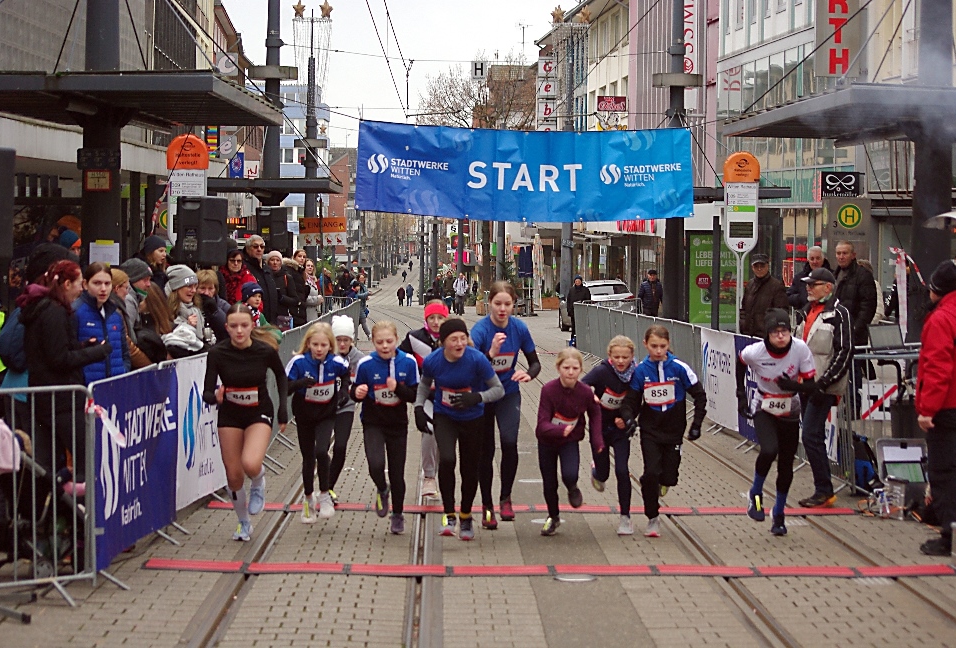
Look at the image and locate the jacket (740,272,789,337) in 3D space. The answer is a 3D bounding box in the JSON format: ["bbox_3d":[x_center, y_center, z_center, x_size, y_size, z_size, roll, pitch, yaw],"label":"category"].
[{"bbox_3d":[2.894,-0.126,22.300,0.540,0.780,0.340,1,2,18],"label":"jacket"}]

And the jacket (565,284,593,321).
[{"bbox_3d":[2.290,-0.535,50.300,0.600,0.820,0.360,1,1,0],"label":"jacket"}]

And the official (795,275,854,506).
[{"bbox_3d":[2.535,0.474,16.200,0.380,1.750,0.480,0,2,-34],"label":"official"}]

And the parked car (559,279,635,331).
[{"bbox_3d":[3.425,-0.553,63.000,1.800,1.500,4.300,1,1,-4],"label":"parked car"}]

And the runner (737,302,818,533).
[{"bbox_3d":[1.974,0.651,14.600,0.540,1.490,0.640,0,1,2],"label":"runner"}]

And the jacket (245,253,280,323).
[{"bbox_3d":[-2.227,-0.301,22.500,0.520,0.820,0.340,0,2,-34],"label":"jacket"}]

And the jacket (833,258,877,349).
[{"bbox_3d":[3.633,-0.198,21.300,0.520,0.820,0.360,1,2,37],"label":"jacket"}]

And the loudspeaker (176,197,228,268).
[{"bbox_3d":[-2.722,-0.921,21.800,0.410,0.665,0.380,1,2,22],"label":"loudspeaker"}]

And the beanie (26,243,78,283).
[{"bbox_3d":[-2.538,-0.362,13.200,0.290,0.250,0.260,1,2,18],"label":"beanie"}]

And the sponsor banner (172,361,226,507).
[{"bbox_3d":[-1.965,0.707,16.100,0.040,0.980,3.000,1,1,1],"label":"sponsor banner"}]

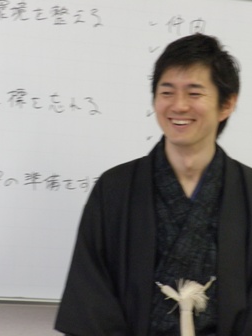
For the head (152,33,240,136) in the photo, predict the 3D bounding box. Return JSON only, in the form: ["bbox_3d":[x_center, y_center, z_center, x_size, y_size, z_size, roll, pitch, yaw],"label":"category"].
[{"bbox_3d":[0.154,-0.174,4.500,0.185,0.245,0.225,0,-5,22],"label":"head"}]

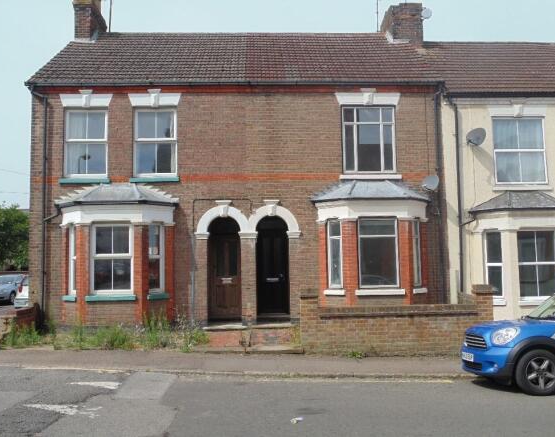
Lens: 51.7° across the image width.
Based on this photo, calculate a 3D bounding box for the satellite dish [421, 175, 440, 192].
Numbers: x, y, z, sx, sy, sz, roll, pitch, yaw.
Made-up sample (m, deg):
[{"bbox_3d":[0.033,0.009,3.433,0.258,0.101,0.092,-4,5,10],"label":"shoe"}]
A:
[{"bbox_3d":[3.675,-0.841,13.750,0.440,0.420,0.280,-5,-7,42],"label":"satellite dish"}]

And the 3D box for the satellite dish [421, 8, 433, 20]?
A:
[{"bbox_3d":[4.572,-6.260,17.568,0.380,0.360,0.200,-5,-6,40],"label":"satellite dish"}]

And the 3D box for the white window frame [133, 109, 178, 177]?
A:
[{"bbox_3d":[-2.904,-1.781,13.643,1.000,1.609,0.120,-1,-5,-3],"label":"white window frame"}]

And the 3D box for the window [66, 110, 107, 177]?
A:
[{"bbox_3d":[-4.648,-1.811,13.916,1.050,1.660,0.120,-1,-5,-3],"label":"window"}]

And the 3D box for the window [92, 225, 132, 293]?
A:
[{"bbox_3d":[-3.784,0.935,13.114,0.960,1.580,0.120,-1,-5,-3],"label":"window"}]

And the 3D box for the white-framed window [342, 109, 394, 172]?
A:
[{"bbox_3d":[2.270,-1.960,14.237,1.310,1.670,0.120,-1,-5,-3],"label":"white-framed window"}]

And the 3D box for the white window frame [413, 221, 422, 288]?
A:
[{"bbox_3d":[3.348,0.838,13.710,0.120,1.570,0.460,-5,-7,42],"label":"white window frame"}]

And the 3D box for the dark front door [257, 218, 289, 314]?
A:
[{"bbox_3d":[-0.110,1.157,13.912,0.785,2.397,0.100,-1,-5,-3],"label":"dark front door"}]

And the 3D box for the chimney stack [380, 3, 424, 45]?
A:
[{"bbox_3d":[3.916,-5.826,17.954,0.947,1.282,1.300,-1,-5,-3],"label":"chimney stack"}]

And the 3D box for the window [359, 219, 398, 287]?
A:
[{"bbox_3d":[2.292,0.777,12.991,0.938,1.552,0.120,-1,-5,-3],"label":"window"}]

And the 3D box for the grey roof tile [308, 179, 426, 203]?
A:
[{"bbox_3d":[2.286,-0.703,13.686,2.880,0.530,0.680,-1,-5,-3],"label":"grey roof tile"}]

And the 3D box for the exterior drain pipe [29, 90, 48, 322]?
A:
[{"bbox_3d":[-5.495,-0.404,13.262,0.300,5.387,0.180,-1,-5,-3],"label":"exterior drain pipe"}]

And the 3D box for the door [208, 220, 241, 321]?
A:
[{"bbox_3d":[-1.265,1.229,13.734,0.777,2.401,0.100,-1,-5,-3],"label":"door"}]

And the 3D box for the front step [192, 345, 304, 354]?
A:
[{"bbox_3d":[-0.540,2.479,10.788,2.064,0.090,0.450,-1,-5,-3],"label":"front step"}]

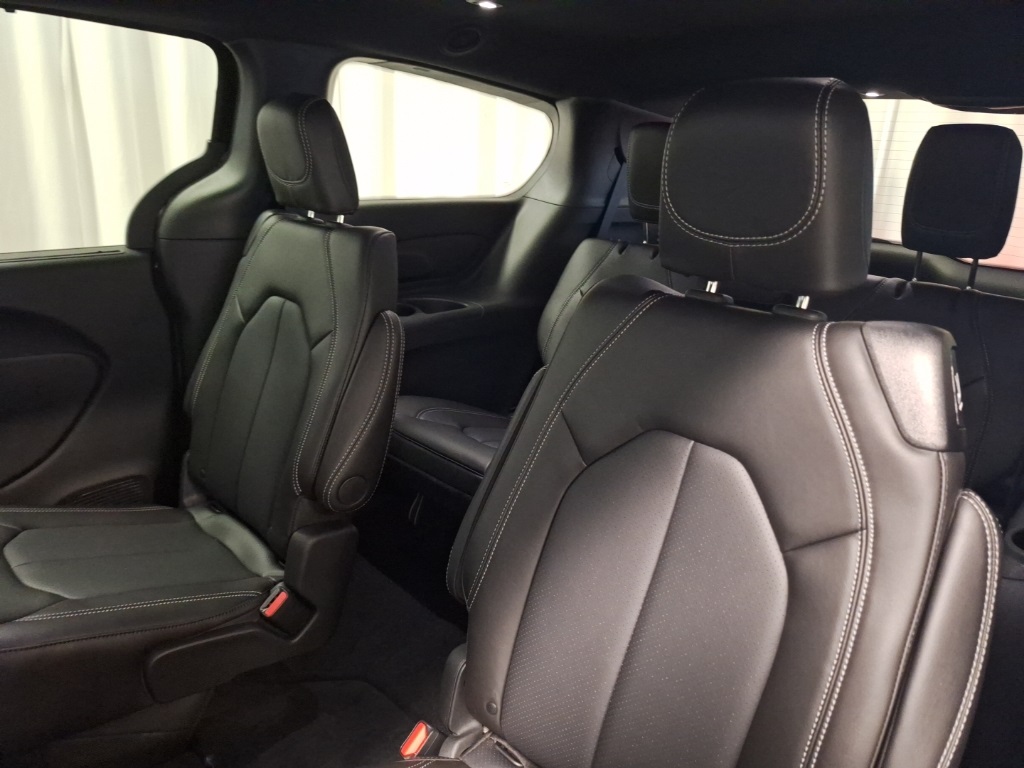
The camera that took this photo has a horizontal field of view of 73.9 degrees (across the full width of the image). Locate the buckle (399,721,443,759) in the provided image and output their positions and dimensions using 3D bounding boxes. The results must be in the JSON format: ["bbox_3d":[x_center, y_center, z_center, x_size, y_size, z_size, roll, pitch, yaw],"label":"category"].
[{"bbox_3d":[-0.111,0.483,0.908,0.027,0.066,0.050,19,63,39],"label":"buckle"}]

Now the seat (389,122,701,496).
[{"bbox_3d":[0.202,-0.195,1.790,0.500,0.970,1.000,19,25,39],"label":"seat"}]

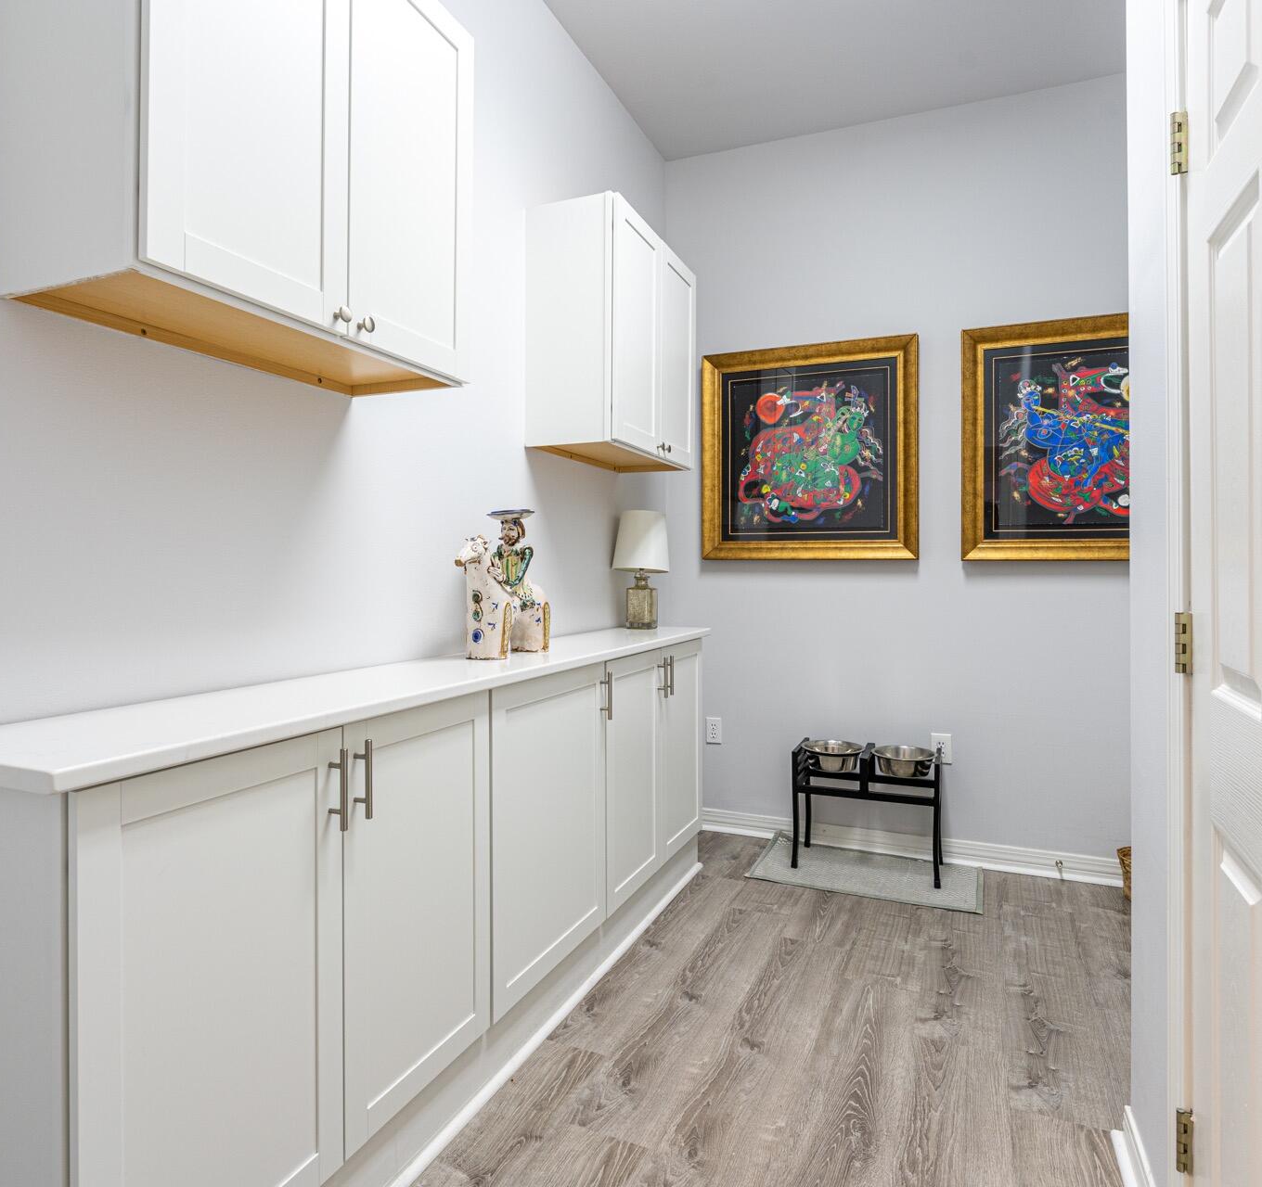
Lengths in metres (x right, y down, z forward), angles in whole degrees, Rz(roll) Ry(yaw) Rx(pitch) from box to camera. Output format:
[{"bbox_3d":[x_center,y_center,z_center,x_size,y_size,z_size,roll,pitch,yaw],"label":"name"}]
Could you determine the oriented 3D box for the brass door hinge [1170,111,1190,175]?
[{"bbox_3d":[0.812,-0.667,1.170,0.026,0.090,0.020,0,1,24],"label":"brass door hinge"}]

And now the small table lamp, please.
[{"bbox_3d":[0.041,-0.090,3.099,0.225,0.470,0.225,0,1,24],"label":"small table lamp"}]

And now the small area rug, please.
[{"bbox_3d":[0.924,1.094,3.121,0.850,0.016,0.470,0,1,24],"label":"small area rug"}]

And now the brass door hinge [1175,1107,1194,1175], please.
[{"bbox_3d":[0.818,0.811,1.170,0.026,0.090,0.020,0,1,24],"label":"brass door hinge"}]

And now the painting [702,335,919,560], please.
[{"bbox_3d":[0.748,-0.599,3.394,0.915,0.905,0.040,0,1,24],"label":"painting"}]

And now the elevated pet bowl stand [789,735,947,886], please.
[{"bbox_3d":[0.954,0.865,3.178,0.560,0.475,0.290,0,1,24],"label":"elevated pet bowl stand"}]

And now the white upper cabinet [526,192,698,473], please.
[{"bbox_3d":[-0.032,-0.866,2.844,0.315,0.765,0.775,0,1,24],"label":"white upper cabinet"}]

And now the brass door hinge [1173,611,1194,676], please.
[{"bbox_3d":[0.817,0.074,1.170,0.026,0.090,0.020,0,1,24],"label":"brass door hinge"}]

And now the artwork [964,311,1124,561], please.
[{"bbox_3d":[1.735,-0.578,2.955,0.915,0.905,0.040,0,1,24],"label":"artwork"}]

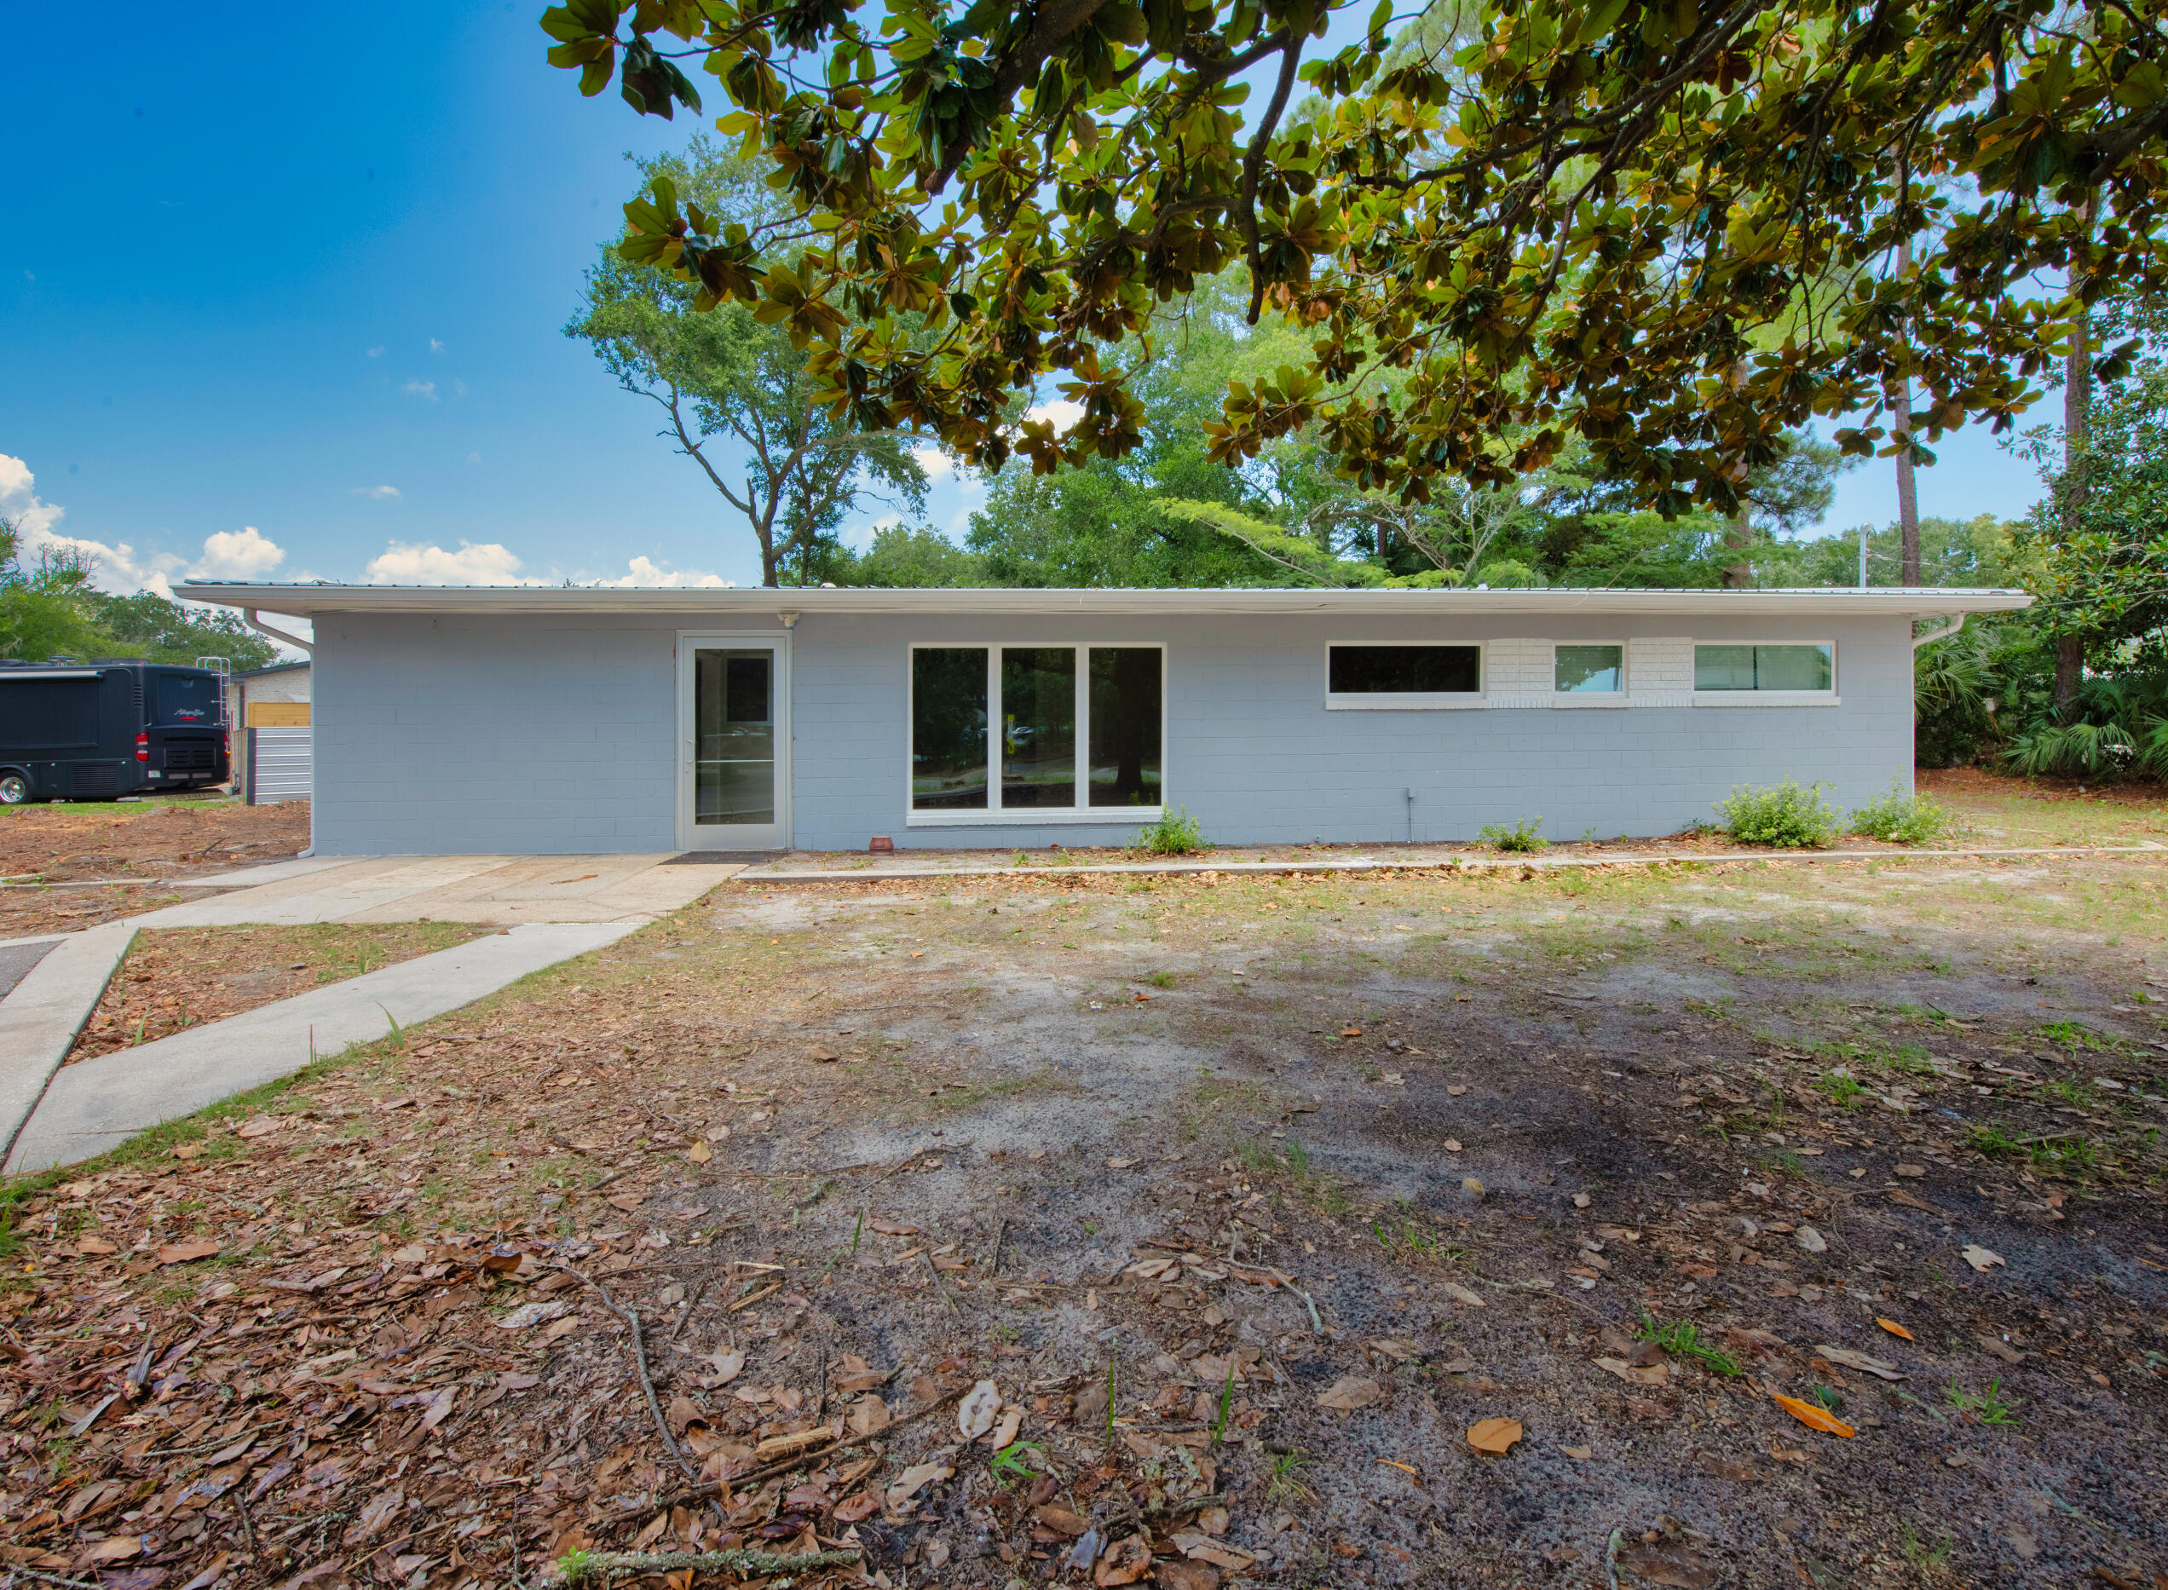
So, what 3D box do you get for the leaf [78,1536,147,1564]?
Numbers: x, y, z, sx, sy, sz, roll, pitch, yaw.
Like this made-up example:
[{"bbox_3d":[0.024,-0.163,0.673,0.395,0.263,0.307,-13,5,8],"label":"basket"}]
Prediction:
[{"bbox_3d":[-1.559,1.217,1.493,0.090,0.030,0.057,0,3,-2],"label":"leaf"}]

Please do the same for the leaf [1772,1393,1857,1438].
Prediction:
[{"bbox_3d":[1.414,1.202,1.799,0.068,0.025,0.125,-2,4,-27],"label":"leaf"}]

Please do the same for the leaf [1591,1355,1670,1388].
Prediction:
[{"bbox_3d":[1.147,1.197,1.922,0.151,0.020,0.068,0,3,8],"label":"leaf"}]

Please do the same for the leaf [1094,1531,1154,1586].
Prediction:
[{"bbox_3d":[0.062,1.213,1.471,0.100,0.035,0.062,-2,4,-34],"label":"leaf"}]

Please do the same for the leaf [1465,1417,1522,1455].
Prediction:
[{"bbox_3d":[0.776,1.207,1.752,0.128,0.020,0.073,-3,4,-38],"label":"leaf"}]

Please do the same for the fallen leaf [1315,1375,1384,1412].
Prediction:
[{"bbox_3d":[0.538,1.198,1.855,0.076,0.022,0.132,3,4,42],"label":"fallen leaf"}]

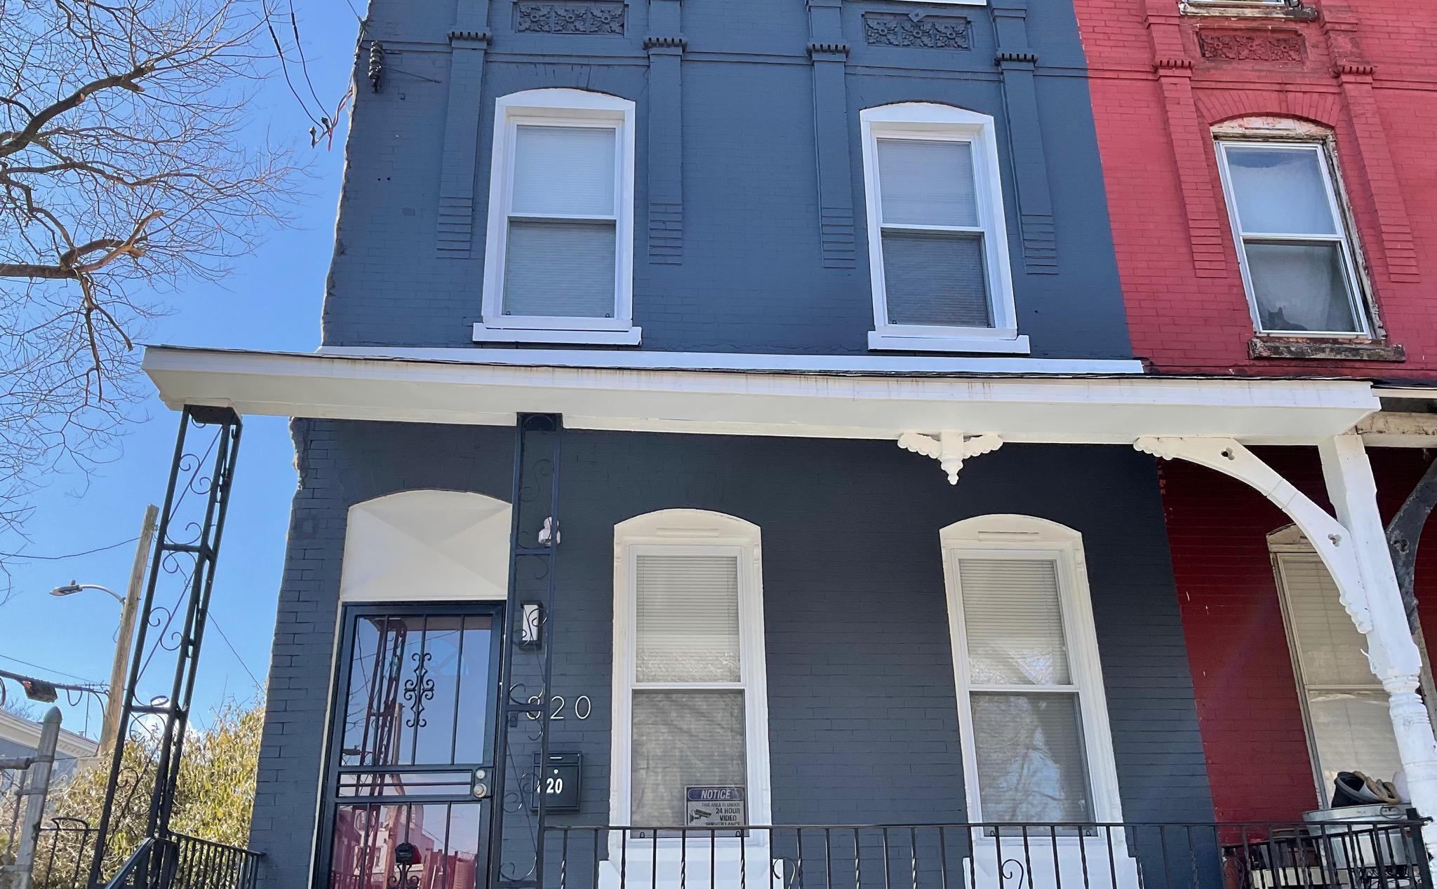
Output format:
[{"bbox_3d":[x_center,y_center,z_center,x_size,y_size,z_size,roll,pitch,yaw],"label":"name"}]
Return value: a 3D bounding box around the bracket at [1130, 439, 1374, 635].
[{"bbox_3d":[2.455,0.401,5.557,0.970,0.945,0.080,1,-22,-4],"label":"bracket"}]

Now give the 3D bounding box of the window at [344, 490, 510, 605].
[{"bbox_3d":[-1.750,0.608,7.272,0.990,0.705,0.100,1,-22,-4],"label":"window"}]

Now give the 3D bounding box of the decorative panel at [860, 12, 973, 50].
[{"bbox_3d":[1.484,-3.062,8.949,0.800,0.313,0.060,1,-22,-4],"label":"decorative panel"}]

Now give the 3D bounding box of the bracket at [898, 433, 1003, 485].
[{"bbox_3d":[1.085,0.064,5.582,0.497,0.270,0.100,1,-22,-4],"label":"bracket"}]

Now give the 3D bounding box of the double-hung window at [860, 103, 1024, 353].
[{"bbox_3d":[1.512,-1.530,8.368,1.020,2.020,0.150,1,-22,-4],"label":"double-hung window"}]

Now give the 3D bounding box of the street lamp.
[{"bbox_3d":[-11.139,2.709,21.353,1.680,0.500,0.250,-9,-23,19],"label":"street lamp"}]

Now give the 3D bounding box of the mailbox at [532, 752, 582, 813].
[{"bbox_3d":[-0.894,1.874,6.683,0.259,0.307,0.110,1,-22,-4],"label":"mailbox"}]

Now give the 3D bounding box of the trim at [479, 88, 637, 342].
[{"bbox_3d":[-1.060,-1.571,8.174,1.020,2.010,0.150,1,-22,-4],"label":"trim"}]

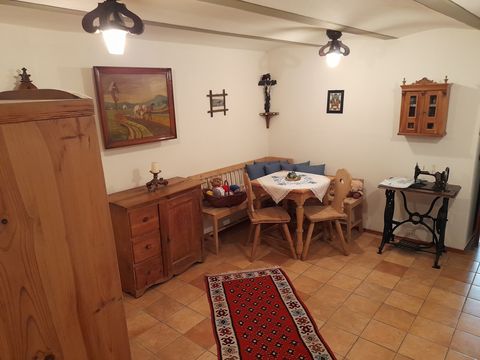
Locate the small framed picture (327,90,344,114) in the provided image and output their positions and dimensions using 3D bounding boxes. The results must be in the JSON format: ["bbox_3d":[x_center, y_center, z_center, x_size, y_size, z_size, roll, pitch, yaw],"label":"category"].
[{"bbox_3d":[1.226,-0.996,4.432,0.216,0.283,0.021,9,17,38],"label":"small framed picture"}]

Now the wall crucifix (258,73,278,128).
[{"bbox_3d":[0.422,-1.131,5.001,0.280,0.758,0.112,-3,13,-5],"label":"wall crucifix"}]

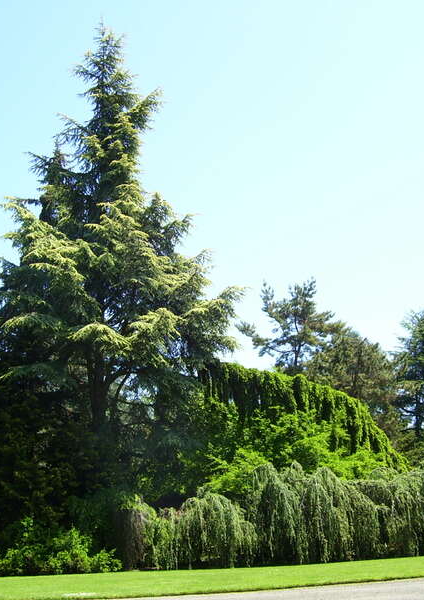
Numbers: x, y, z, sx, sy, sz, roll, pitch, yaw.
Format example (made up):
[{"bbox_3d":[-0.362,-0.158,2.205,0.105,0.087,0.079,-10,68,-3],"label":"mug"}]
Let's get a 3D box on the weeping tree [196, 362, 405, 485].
[{"bbox_3d":[3.457,6.070,32.501,8.200,7.260,6.500,0,-14,0],"label":"weeping tree"}]

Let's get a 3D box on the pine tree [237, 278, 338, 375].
[{"bbox_3d":[4.757,6.039,47.974,6.000,14.860,6.000,0,-14,0],"label":"pine tree"}]

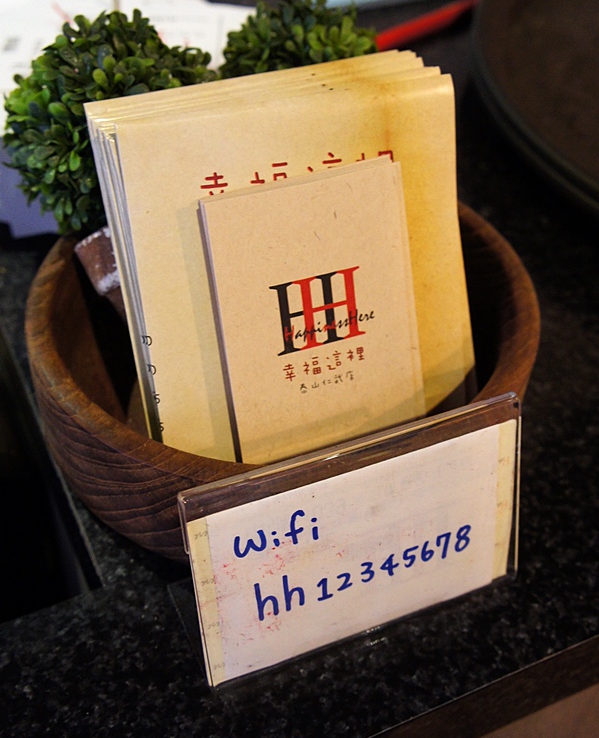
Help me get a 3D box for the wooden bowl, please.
[{"bbox_3d":[-0.005,-0.002,0.311,0.152,0.058,0.152,1,44,-1],"label":"wooden bowl"}]

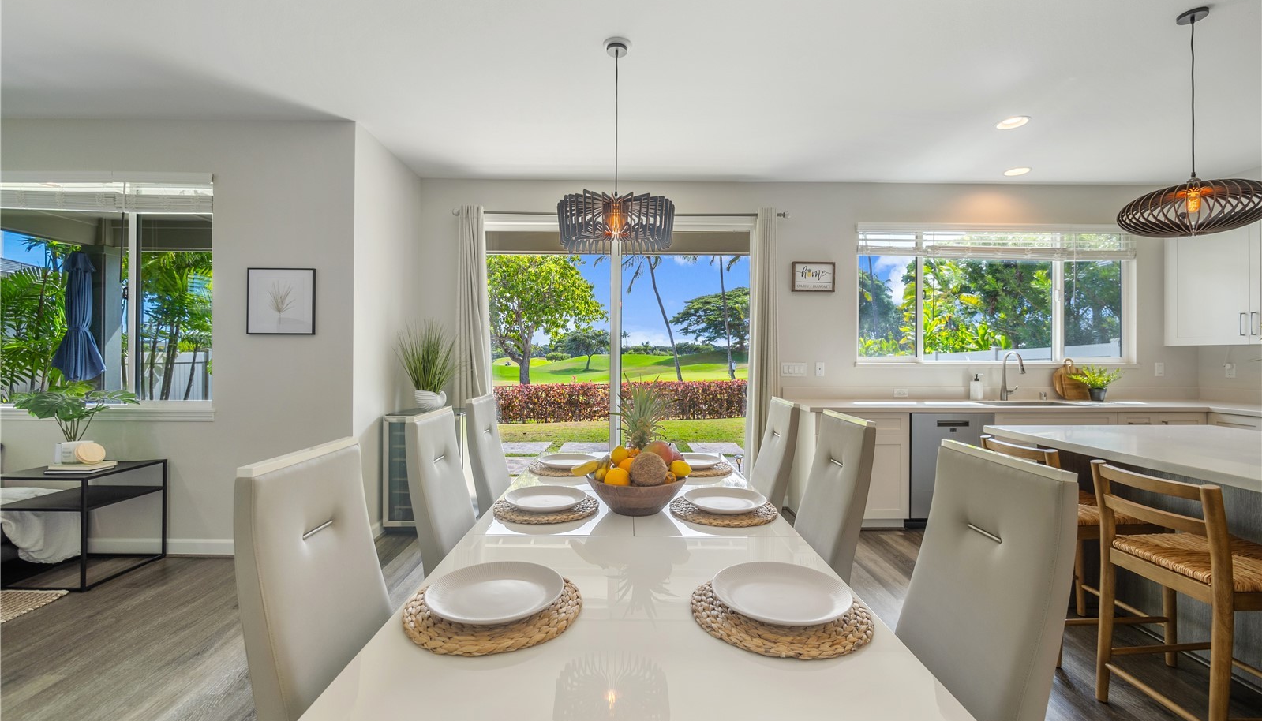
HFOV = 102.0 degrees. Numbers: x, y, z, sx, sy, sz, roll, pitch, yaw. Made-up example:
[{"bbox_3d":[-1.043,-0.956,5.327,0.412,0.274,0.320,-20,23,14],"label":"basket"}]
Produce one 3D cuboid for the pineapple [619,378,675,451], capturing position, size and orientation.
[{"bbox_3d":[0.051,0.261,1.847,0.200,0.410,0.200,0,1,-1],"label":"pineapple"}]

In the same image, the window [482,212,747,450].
[{"bbox_3d":[-0.107,0.013,4.330,2.360,2.420,0.130,0,1,-1],"label":"window"}]

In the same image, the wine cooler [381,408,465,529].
[{"bbox_3d":[-1.423,0.808,3.733,0.545,0.850,0.480,0,1,-1],"label":"wine cooler"}]

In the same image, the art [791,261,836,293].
[{"bbox_3d":[1.512,-0.692,4.228,0.354,0.246,0.030,0,1,0],"label":"art"}]

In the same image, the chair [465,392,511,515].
[{"bbox_3d":[-0.404,0.702,2.265,0.580,1.060,0.430,0,1,0],"label":"chair"}]

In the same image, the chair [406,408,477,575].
[{"bbox_3d":[-0.400,0.708,1.685,0.580,1.060,0.430,0,1,0],"label":"chair"}]

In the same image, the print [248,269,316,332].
[{"bbox_3d":[-2.162,-0.363,3.160,0.410,0.415,0.025,0,1,-1],"label":"print"}]

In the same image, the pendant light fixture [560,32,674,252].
[{"bbox_3d":[-0.068,-1.000,2.369,0.545,0.948,0.545,0,1,-1],"label":"pendant light fixture"}]

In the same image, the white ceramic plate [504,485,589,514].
[{"bbox_3d":[-0.304,0.494,1.823,0.295,0.027,0.295,0,1,-1],"label":"white ceramic plate"}]

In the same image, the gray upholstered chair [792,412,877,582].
[{"bbox_3d":[0.516,0.753,1.882,0.600,1.060,0.430,0,1,-1],"label":"gray upholstered chair"}]

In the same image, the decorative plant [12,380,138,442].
[{"bbox_3d":[-3.132,0.316,2.894,0.580,0.400,0.470,0,1,-1],"label":"decorative plant"}]

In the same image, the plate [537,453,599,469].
[{"bbox_3d":[-0.280,0.463,2.273,0.272,0.026,0.272,0,1,0],"label":"plate"}]

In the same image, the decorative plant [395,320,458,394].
[{"bbox_3d":[-1.515,-0.026,3.790,0.460,0.560,0.410,0,1,0],"label":"decorative plant"}]

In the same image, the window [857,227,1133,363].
[{"bbox_3d":[3.092,-0.551,4.342,2.391,1.155,0.120,0,1,-1],"label":"window"}]

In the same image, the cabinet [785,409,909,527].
[{"bbox_3d":[1.641,0.781,3.955,0.667,0.885,0.620,0,1,0],"label":"cabinet"}]

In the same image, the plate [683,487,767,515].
[{"bbox_3d":[0.308,0.472,1.687,0.274,0.026,0.274,0,1,0],"label":"plate"}]

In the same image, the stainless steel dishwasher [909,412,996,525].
[{"bbox_3d":[2.294,0.798,3.954,0.605,0.845,0.600,0,1,0],"label":"stainless steel dishwasher"}]

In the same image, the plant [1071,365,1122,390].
[{"bbox_3d":[3.735,0.141,4.097,0.410,0.210,0.310,0,1,0],"label":"plant"}]

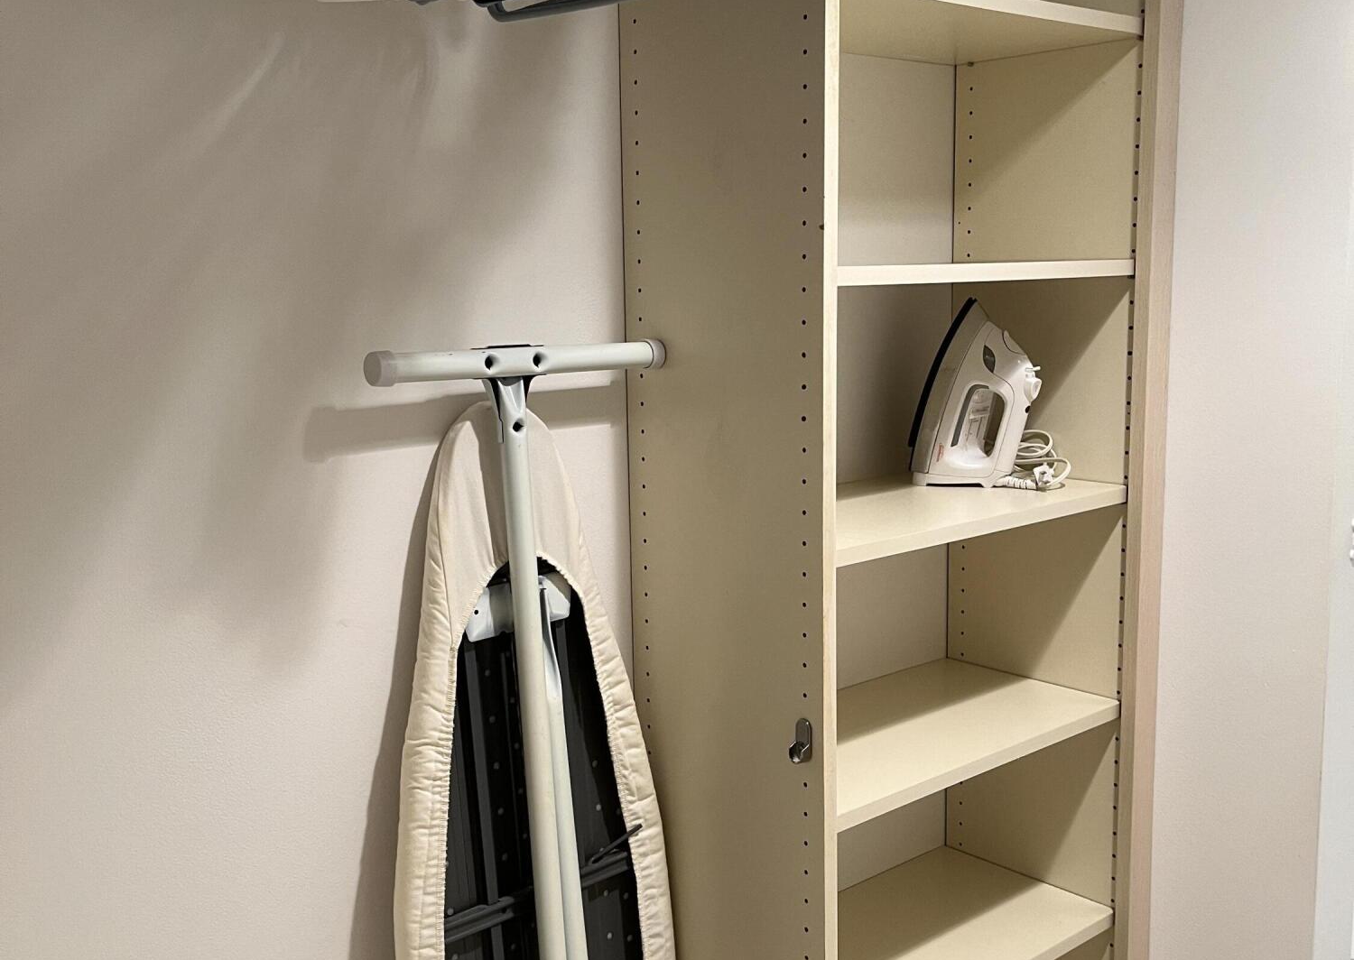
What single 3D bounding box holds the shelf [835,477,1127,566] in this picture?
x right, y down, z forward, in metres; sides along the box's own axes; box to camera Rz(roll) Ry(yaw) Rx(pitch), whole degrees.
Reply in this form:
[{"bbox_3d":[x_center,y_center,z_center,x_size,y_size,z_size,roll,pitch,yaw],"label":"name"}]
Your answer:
[{"bbox_3d":[0.271,0.035,1.670,0.566,0.019,0.287,-9,12,-39],"label":"shelf"}]

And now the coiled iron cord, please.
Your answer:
[{"bbox_3d":[0.460,-0.029,1.778,0.095,0.066,0.090,-9,12,-41],"label":"coiled iron cord"}]

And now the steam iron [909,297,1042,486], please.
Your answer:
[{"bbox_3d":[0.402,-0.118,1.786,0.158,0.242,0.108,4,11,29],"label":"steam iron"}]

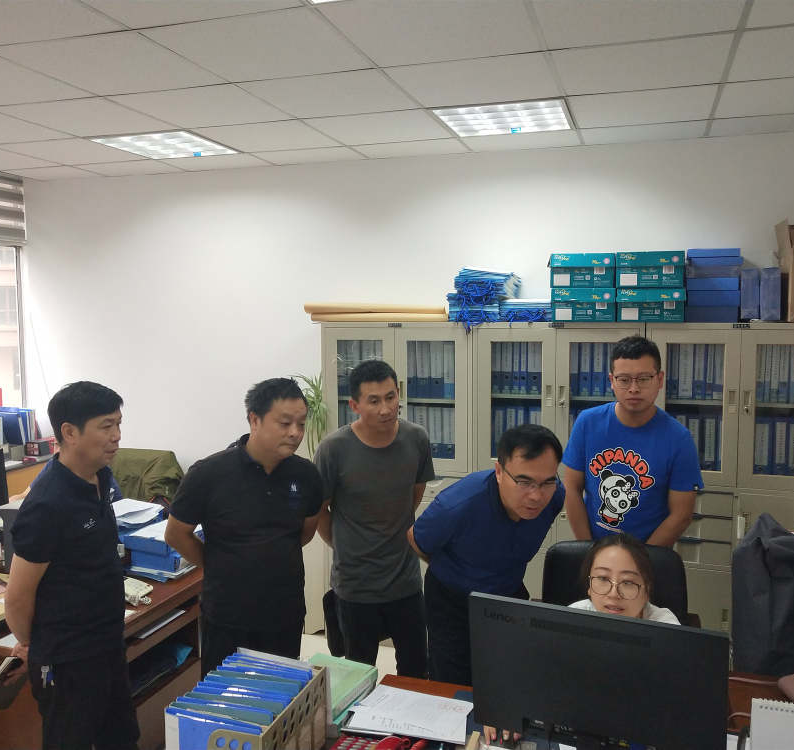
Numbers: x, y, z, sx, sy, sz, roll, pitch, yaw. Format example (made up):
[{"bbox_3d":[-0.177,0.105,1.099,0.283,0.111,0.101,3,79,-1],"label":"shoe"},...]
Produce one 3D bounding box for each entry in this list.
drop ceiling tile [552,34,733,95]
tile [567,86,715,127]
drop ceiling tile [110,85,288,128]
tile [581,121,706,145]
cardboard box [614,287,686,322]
[{"bbox_3d":[0.872,-1.105,3.092,0.590,0.020,0.590,1,3,19],"label":"drop ceiling tile"},{"bbox_3d":[1.073,-1.169,3.774,0.600,0.020,0.618,1,3,18],"label":"tile"},{"bbox_3d":[-0.830,-1.164,3.744,0.600,0.020,0.618,1,3,18],"label":"drop ceiling tile"},{"bbox_3d":[1.173,-1.160,4.118,0.590,0.020,0.385,1,3,19],"label":"tile"},{"bbox_3d":[1.253,-0.342,4.274,0.320,0.166,0.250,1,4,18],"label":"cardboard box"}]

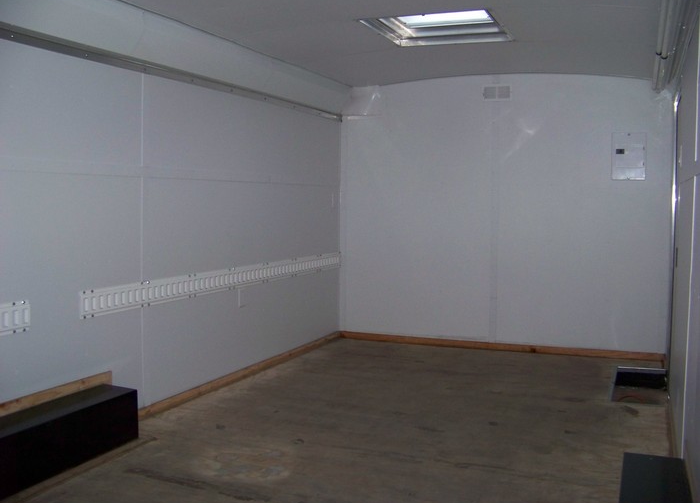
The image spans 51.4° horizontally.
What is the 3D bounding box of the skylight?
[{"bbox_3d":[0.500,-1.266,3.987,0.700,0.110,0.720,2,4,23],"label":"skylight"}]

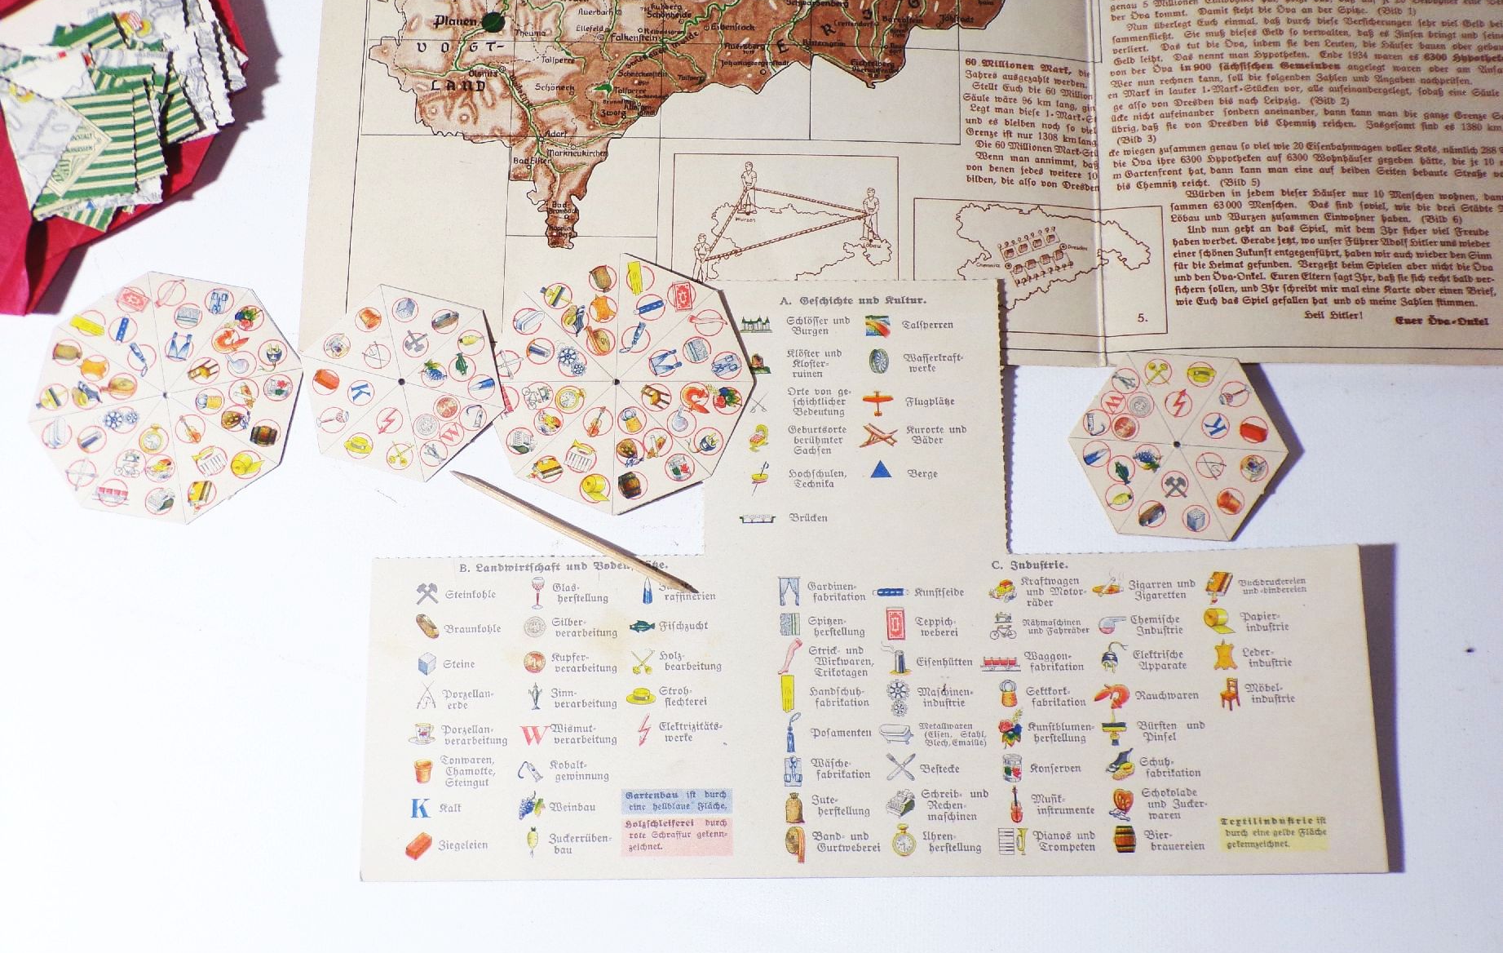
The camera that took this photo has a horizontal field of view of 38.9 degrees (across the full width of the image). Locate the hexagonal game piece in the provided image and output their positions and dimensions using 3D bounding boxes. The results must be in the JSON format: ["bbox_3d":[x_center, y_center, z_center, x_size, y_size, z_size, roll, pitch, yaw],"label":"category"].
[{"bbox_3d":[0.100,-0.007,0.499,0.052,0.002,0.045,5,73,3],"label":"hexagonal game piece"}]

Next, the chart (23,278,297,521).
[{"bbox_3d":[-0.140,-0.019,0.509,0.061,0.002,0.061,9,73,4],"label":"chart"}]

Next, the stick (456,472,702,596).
[{"bbox_3d":[-0.041,0.013,0.496,0.066,0.002,0.002,26,75,9],"label":"stick"}]

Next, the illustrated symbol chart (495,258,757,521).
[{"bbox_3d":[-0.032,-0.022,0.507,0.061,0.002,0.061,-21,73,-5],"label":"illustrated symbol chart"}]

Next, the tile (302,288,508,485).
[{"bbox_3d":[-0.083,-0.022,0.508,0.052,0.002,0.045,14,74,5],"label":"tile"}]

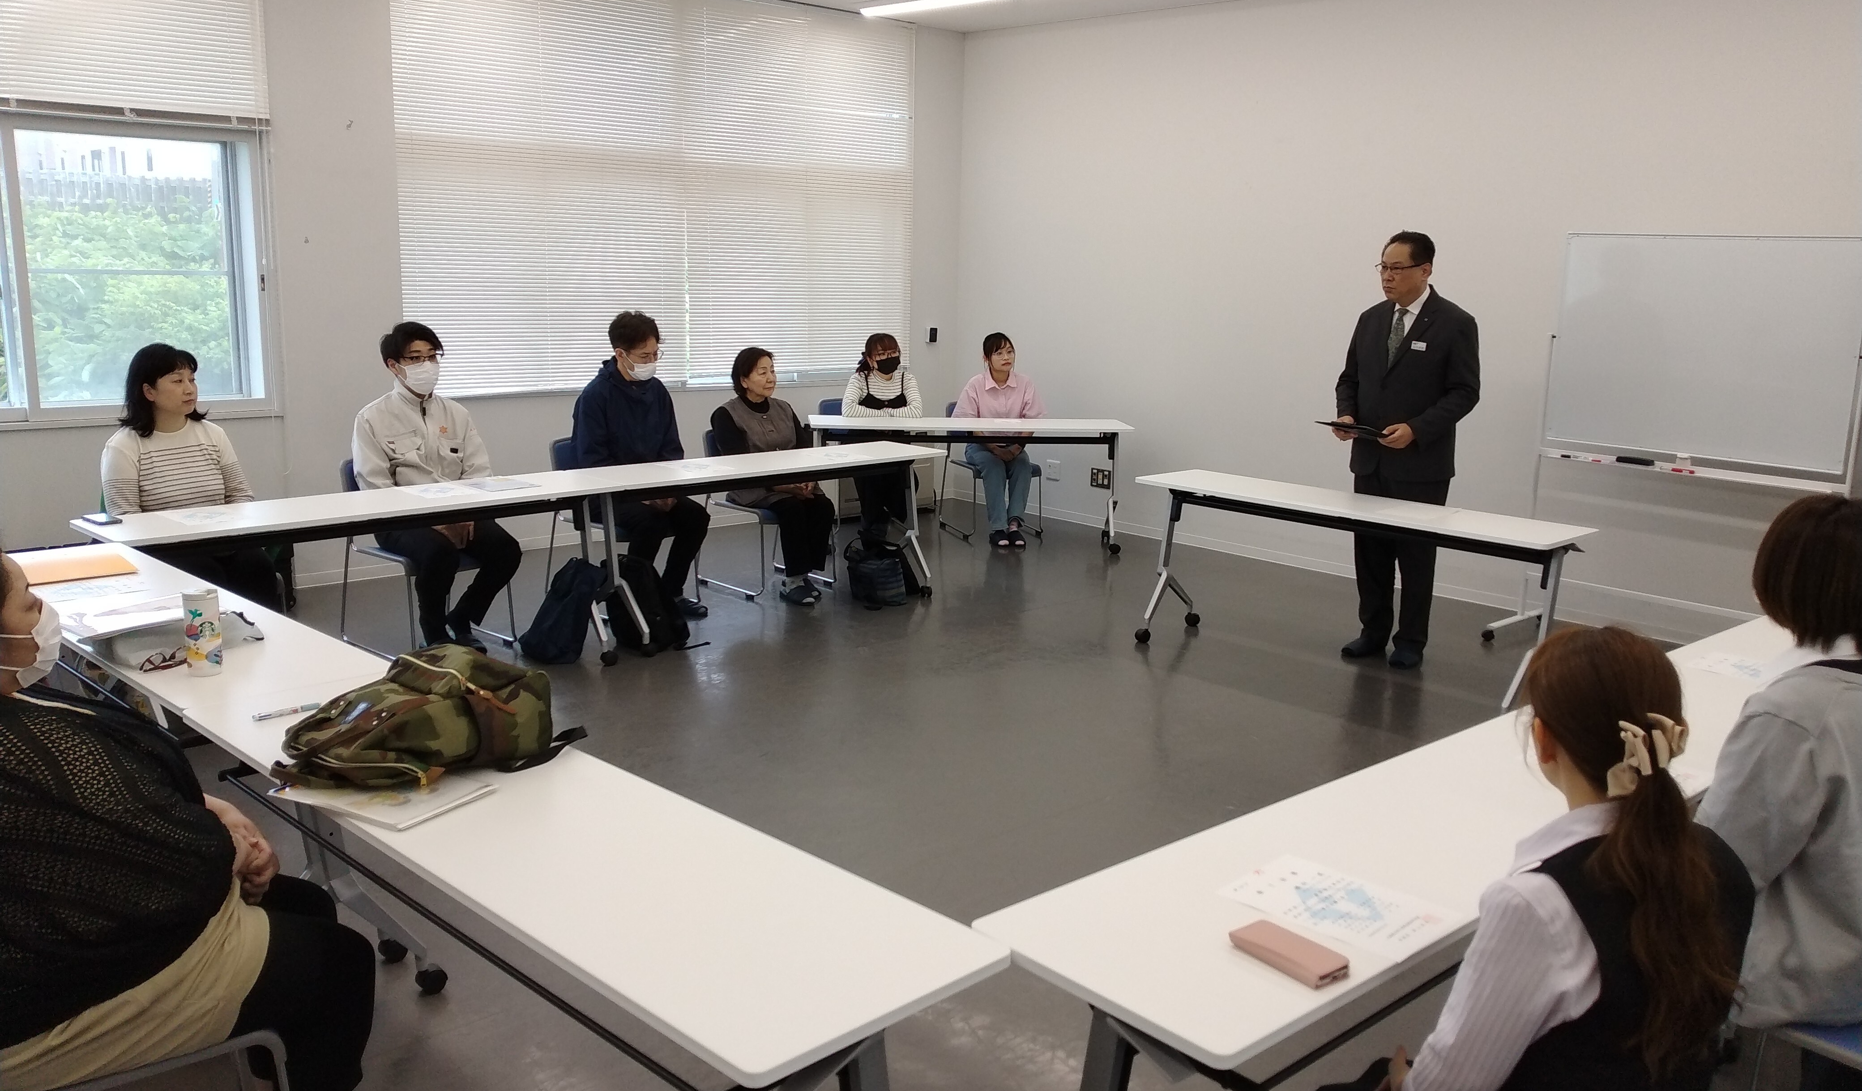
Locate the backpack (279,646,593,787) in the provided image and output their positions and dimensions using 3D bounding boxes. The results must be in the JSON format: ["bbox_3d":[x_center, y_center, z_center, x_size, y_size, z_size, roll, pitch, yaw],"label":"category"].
[{"bbox_3d":[-0.929,0.297,2.664,0.480,0.190,0.290,-8,15,-40],"label":"backpack"}]

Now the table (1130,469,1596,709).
[{"bbox_3d":[1.663,0.179,5.894,0.455,0.710,1.800,-9,16,-44],"label":"table"}]

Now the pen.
[{"bbox_3d":[-1.283,0.327,2.909,0.145,0.013,0.013,-9,16,-43],"label":"pen"}]

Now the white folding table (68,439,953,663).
[{"bbox_3d":[-1.361,0.087,5.889,3.600,0.710,0.455,-10,16,-44],"label":"white folding table"}]

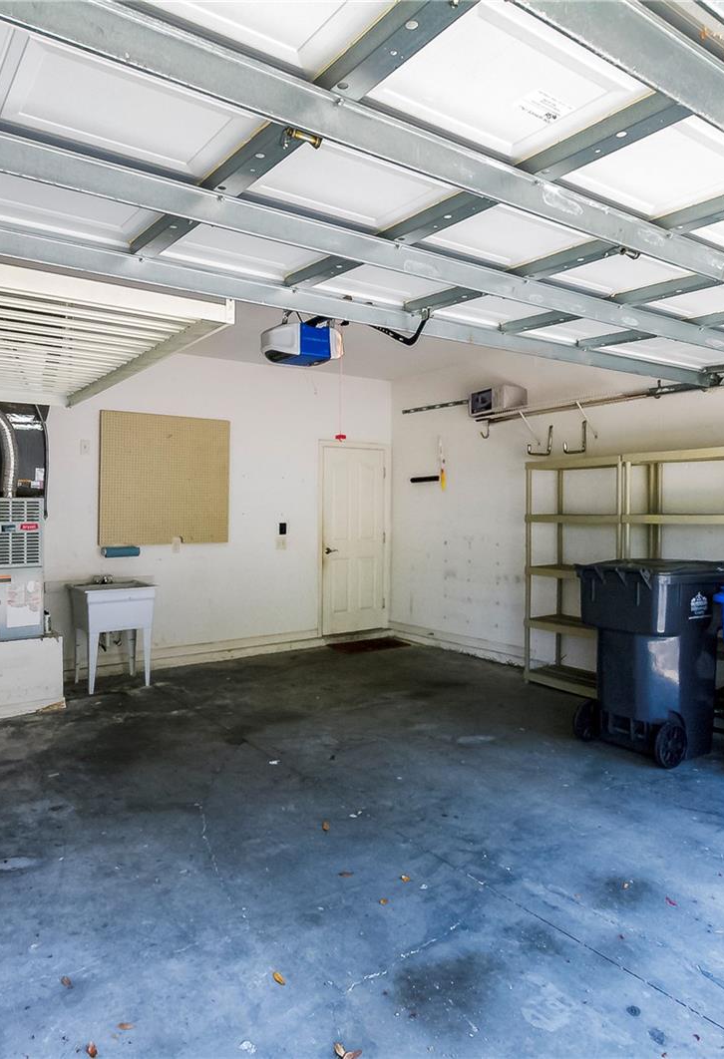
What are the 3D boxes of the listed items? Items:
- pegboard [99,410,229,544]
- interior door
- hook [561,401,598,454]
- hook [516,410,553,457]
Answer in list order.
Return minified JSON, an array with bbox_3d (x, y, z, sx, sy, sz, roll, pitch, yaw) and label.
[{"bbox_3d":[-1.799,-0.459,6.171,1.225,1.205,0.045,0,1,-38],"label":"pegboard"},{"bbox_3d":[-0.085,0.130,7.551,0.880,2.060,0.050,0,1,-38],"label":"interior door"},{"bbox_3d":[1.824,-0.840,5.537,0.280,0.410,0.150,-1,2,-38],"label":"hook"},{"bbox_3d":[1.546,-0.852,5.897,0.280,0.410,0.160,-1,2,-38],"label":"hook"}]

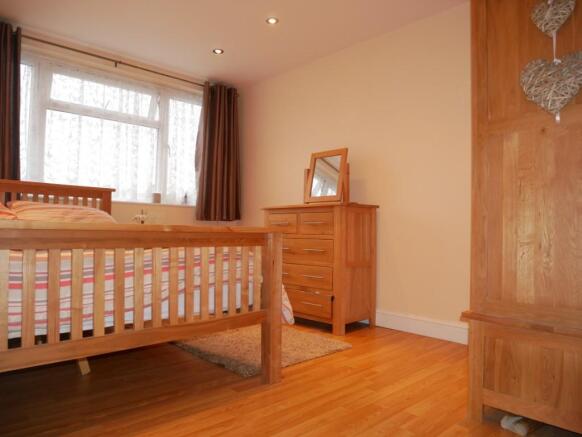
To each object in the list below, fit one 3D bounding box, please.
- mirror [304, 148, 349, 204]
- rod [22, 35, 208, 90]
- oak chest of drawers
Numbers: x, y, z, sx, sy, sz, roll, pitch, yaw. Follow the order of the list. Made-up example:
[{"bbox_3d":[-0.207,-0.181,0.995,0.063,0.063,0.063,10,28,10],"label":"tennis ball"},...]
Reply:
[{"bbox_3d":[0.284,-0.325,3.333,0.153,0.451,0.421,2,-2,-44],"label":"mirror"},{"bbox_3d":[-1.516,-1.351,3.484,2.647,0.031,0.031,2,-2,-44],"label":"rod"},{"bbox_3d":[0.217,0.372,3.334,0.467,0.945,0.884,2,-2,-44],"label":"oak chest of drawers"}]

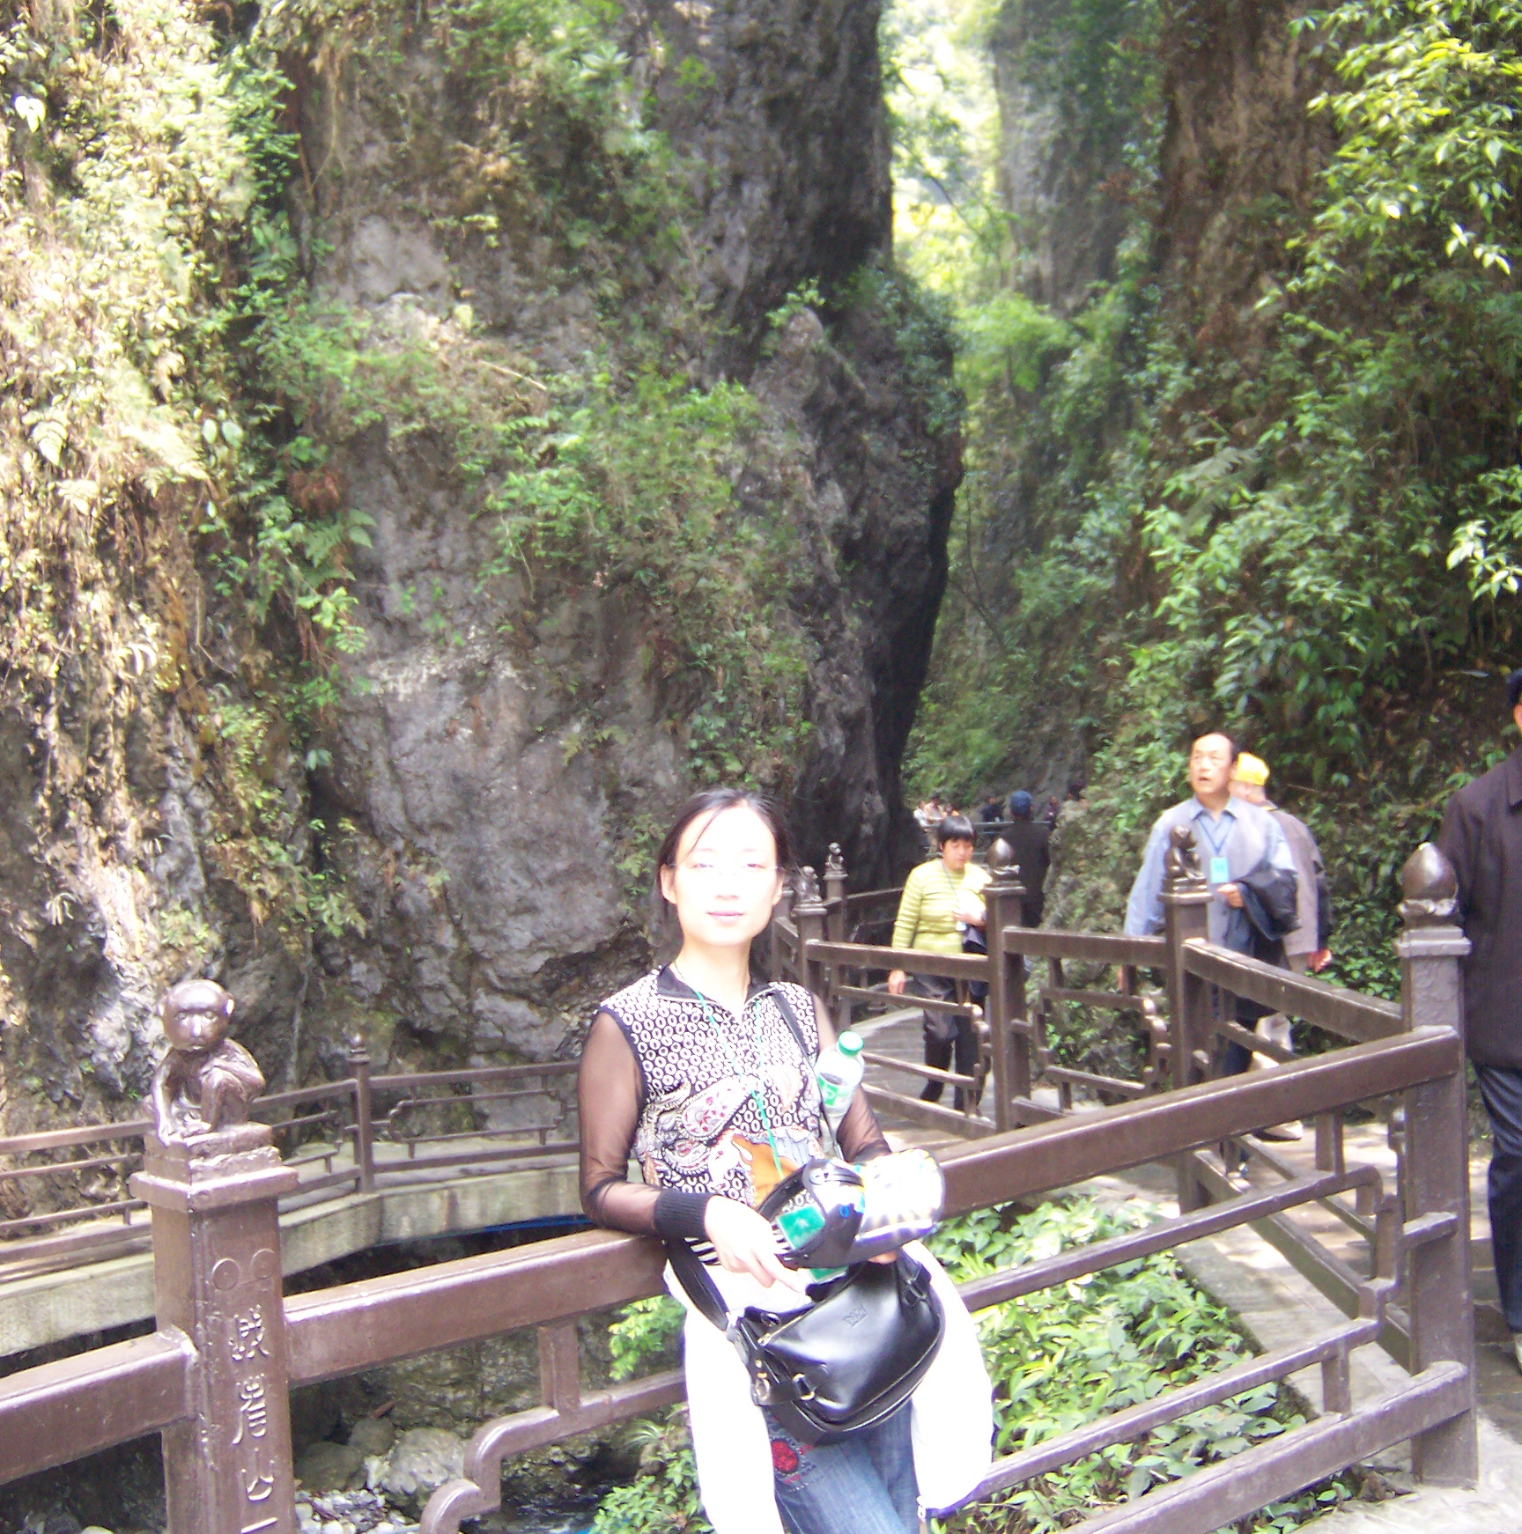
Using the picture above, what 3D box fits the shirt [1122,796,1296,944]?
[{"bbox_3d":[1.642,0.409,7.080,0.620,0.640,0.340,-2,2,5],"label":"shirt"}]

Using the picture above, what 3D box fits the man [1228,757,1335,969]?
[{"bbox_3d":[2.260,0.784,8.500,0.430,1.670,0.470,0,3,44],"label":"man"}]

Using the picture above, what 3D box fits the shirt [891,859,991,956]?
[{"bbox_3d":[0.881,0.694,9.350,0.470,0.510,0.280,-3,2,-16],"label":"shirt"}]

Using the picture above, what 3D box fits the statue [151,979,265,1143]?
[{"bbox_3d":[-0.691,0.366,2.420,0.112,0.192,0.115,-2,2,6],"label":"statue"}]

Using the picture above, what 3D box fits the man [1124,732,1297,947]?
[{"bbox_3d":[1.666,0.703,7.120,0.630,1.660,0.440,-2,2,5],"label":"man"}]

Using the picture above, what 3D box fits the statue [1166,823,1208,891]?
[{"bbox_3d":[1.445,0.307,6.580,0.130,0.215,0.115,-1,2,34],"label":"statue"}]

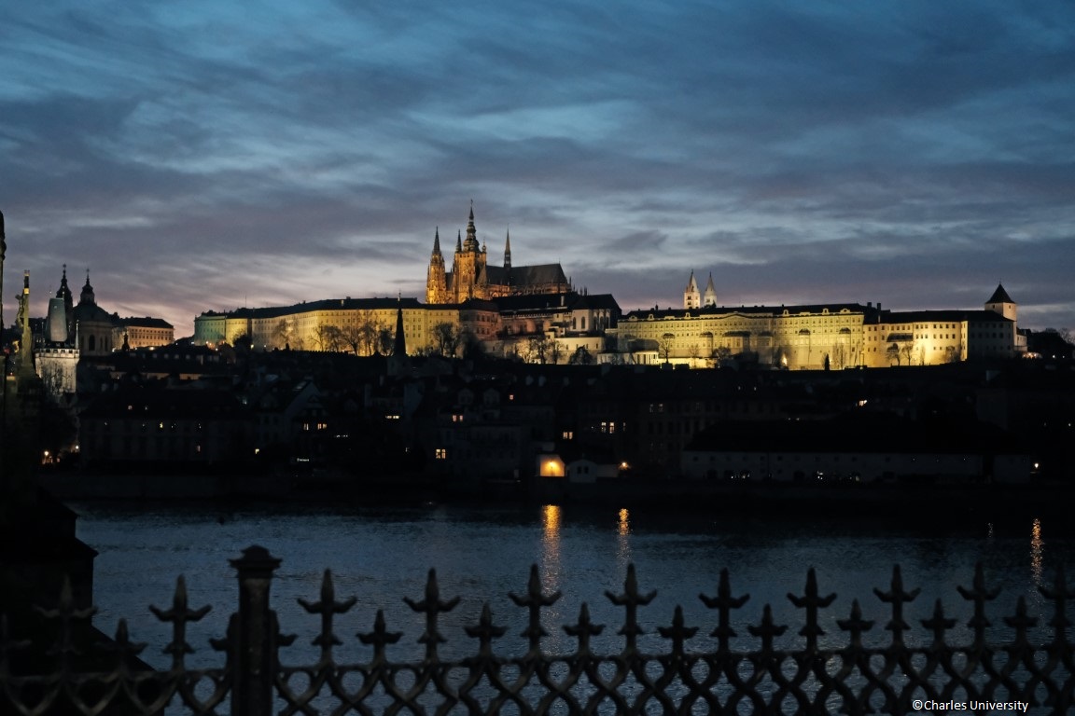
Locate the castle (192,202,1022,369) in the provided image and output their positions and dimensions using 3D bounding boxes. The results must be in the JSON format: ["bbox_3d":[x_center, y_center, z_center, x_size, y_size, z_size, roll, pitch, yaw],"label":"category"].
[{"bbox_3d":[30.000,-45.764,1004.300,555.000,119.000,125.000,-2,-4,31],"label":"castle"}]

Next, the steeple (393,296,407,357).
[{"bbox_3d":[-55.664,-12.882,641.806,5.500,25.430,5.500,0,-3,-5],"label":"steeple"}]

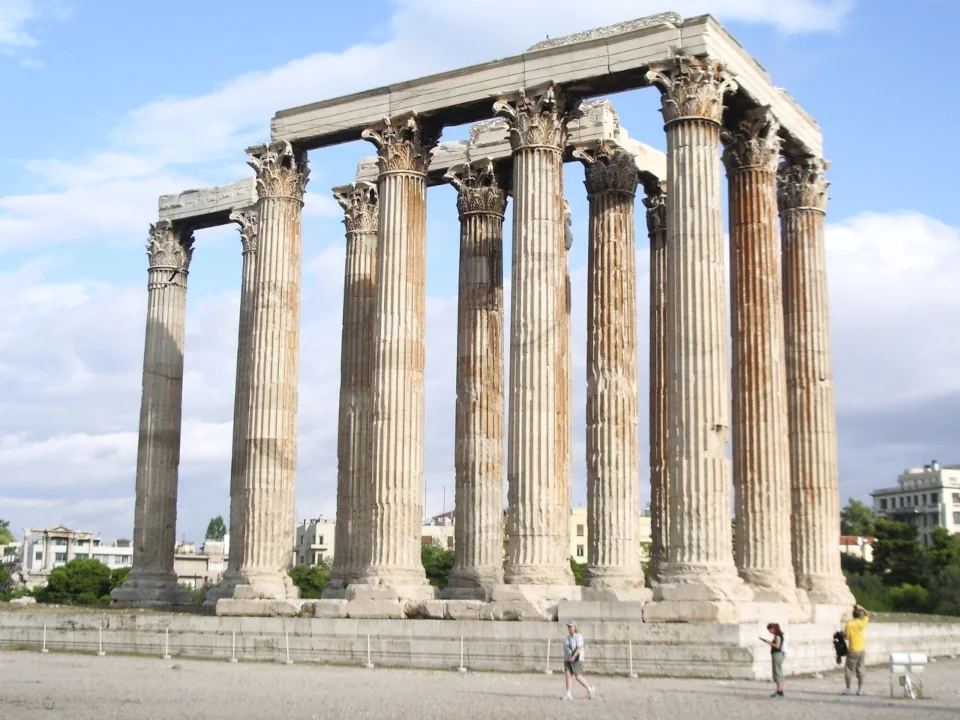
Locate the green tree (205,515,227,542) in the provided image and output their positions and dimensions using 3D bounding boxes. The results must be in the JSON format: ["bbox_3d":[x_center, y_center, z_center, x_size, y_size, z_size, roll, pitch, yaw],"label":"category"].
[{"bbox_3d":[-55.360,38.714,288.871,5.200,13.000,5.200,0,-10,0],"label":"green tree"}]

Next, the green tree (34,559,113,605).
[{"bbox_3d":[-43.888,24.822,149.410,8.200,6.800,8.200,0,-10,0],"label":"green tree"}]

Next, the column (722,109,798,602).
[{"bbox_3d":[9.512,-0.386,47.380,2.300,17.100,2.300,-6,-12,31],"label":"column"}]

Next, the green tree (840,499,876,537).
[{"bbox_3d":[68.198,31.865,248.784,8.000,14.000,8.000,0,-10,0],"label":"green tree"}]

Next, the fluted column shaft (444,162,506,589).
[{"bbox_3d":[0.051,0.526,53.042,2.250,16.950,2.250,-6,-12,31],"label":"fluted column shaft"}]

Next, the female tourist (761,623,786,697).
[{"bbox_3d":[6.641,6.795,31.429,0.600,1.630,0.500,-1,-10,6],"label":"female tourist"}]

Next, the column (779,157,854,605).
[{"bbox_3d":[12.376,0.587,52.217,2.250,16.700,2.250,-5,-11,30],"label":"column"}]

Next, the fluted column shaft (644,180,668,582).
[{"bbox_3d":[7.645,1.035,54.986,2.250,16.700,2.250,-5,-11,30],"label":"fluted column shaft"}]

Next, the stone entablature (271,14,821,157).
[{"bbox_3d":[2.656,-8.722,52.309,17.300,1.650,11.750,-5,-11,30],"label":"stone entablature"}]

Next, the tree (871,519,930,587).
[{"bbox_3d":[33.336,16.023,109.404,4.900,7.000,4.900,0,-10,0],"label":"tree"}]

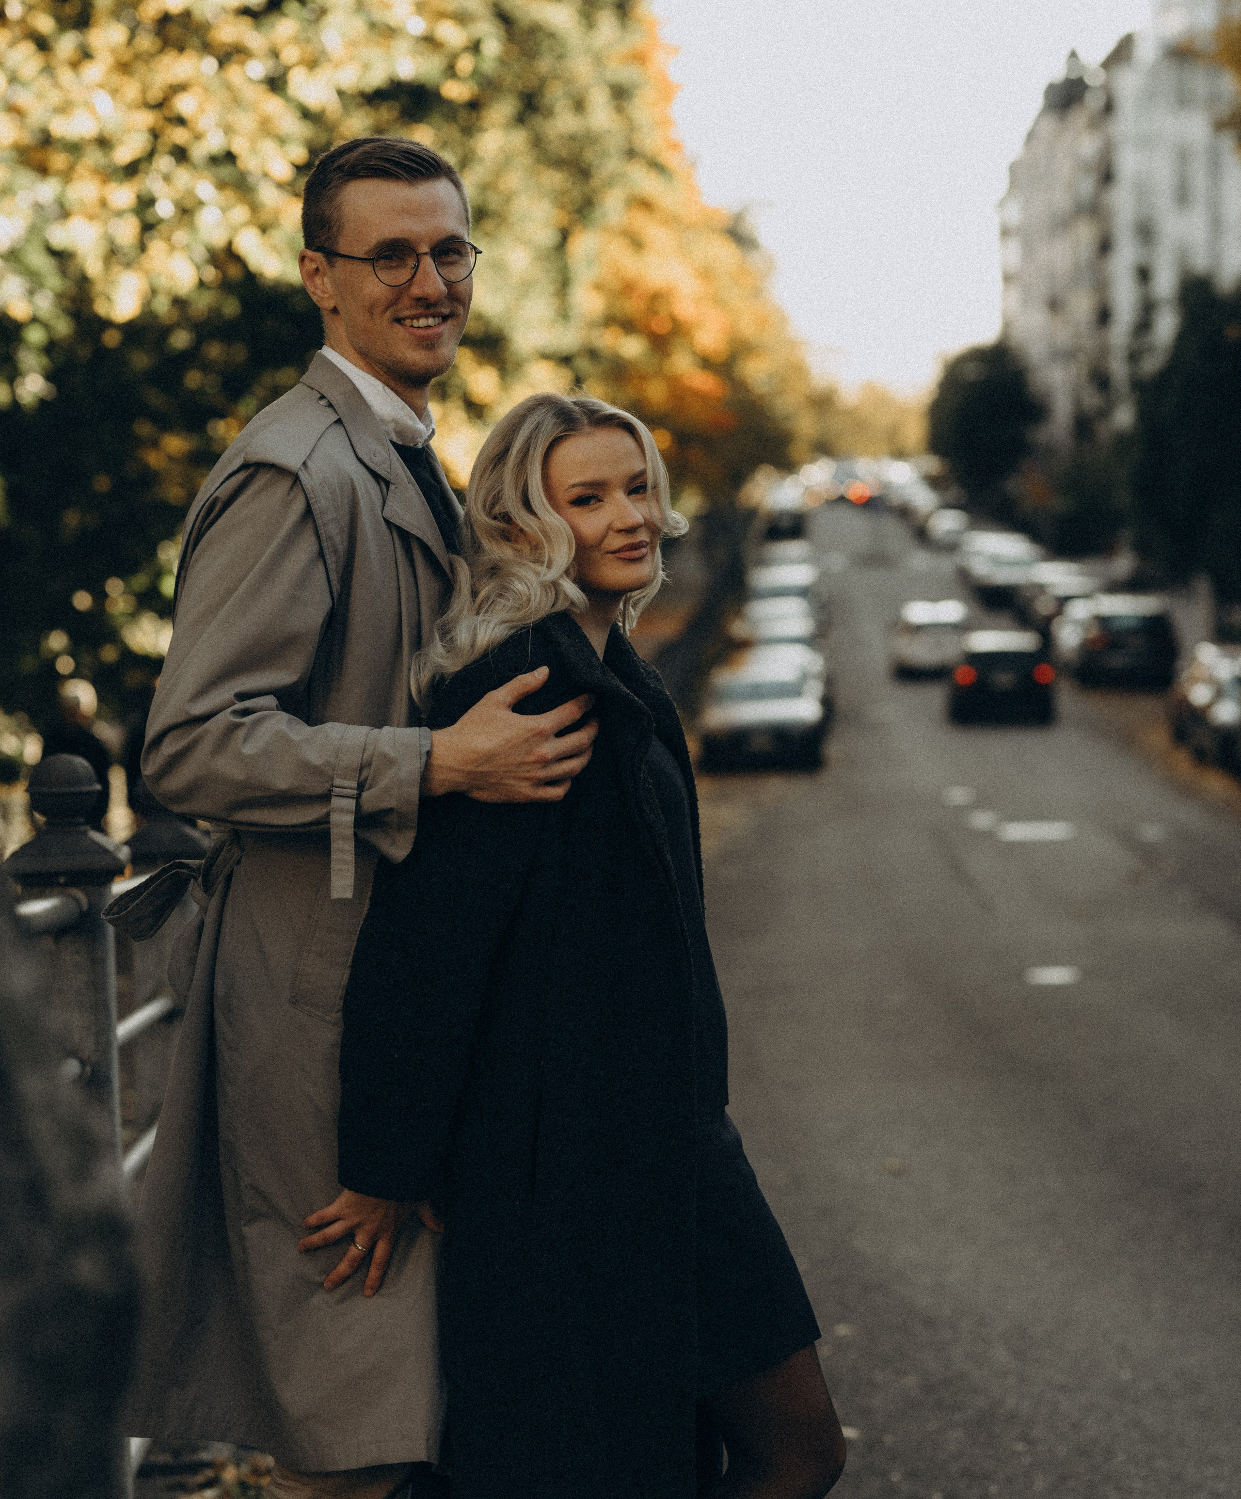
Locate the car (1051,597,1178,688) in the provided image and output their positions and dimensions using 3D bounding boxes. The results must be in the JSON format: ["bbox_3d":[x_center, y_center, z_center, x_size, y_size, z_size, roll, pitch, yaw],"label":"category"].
[{"bbox_3d":[9.111,-1.989,80.680,1.860,1.600,4.500,-2,4,3],"label":"car"}]

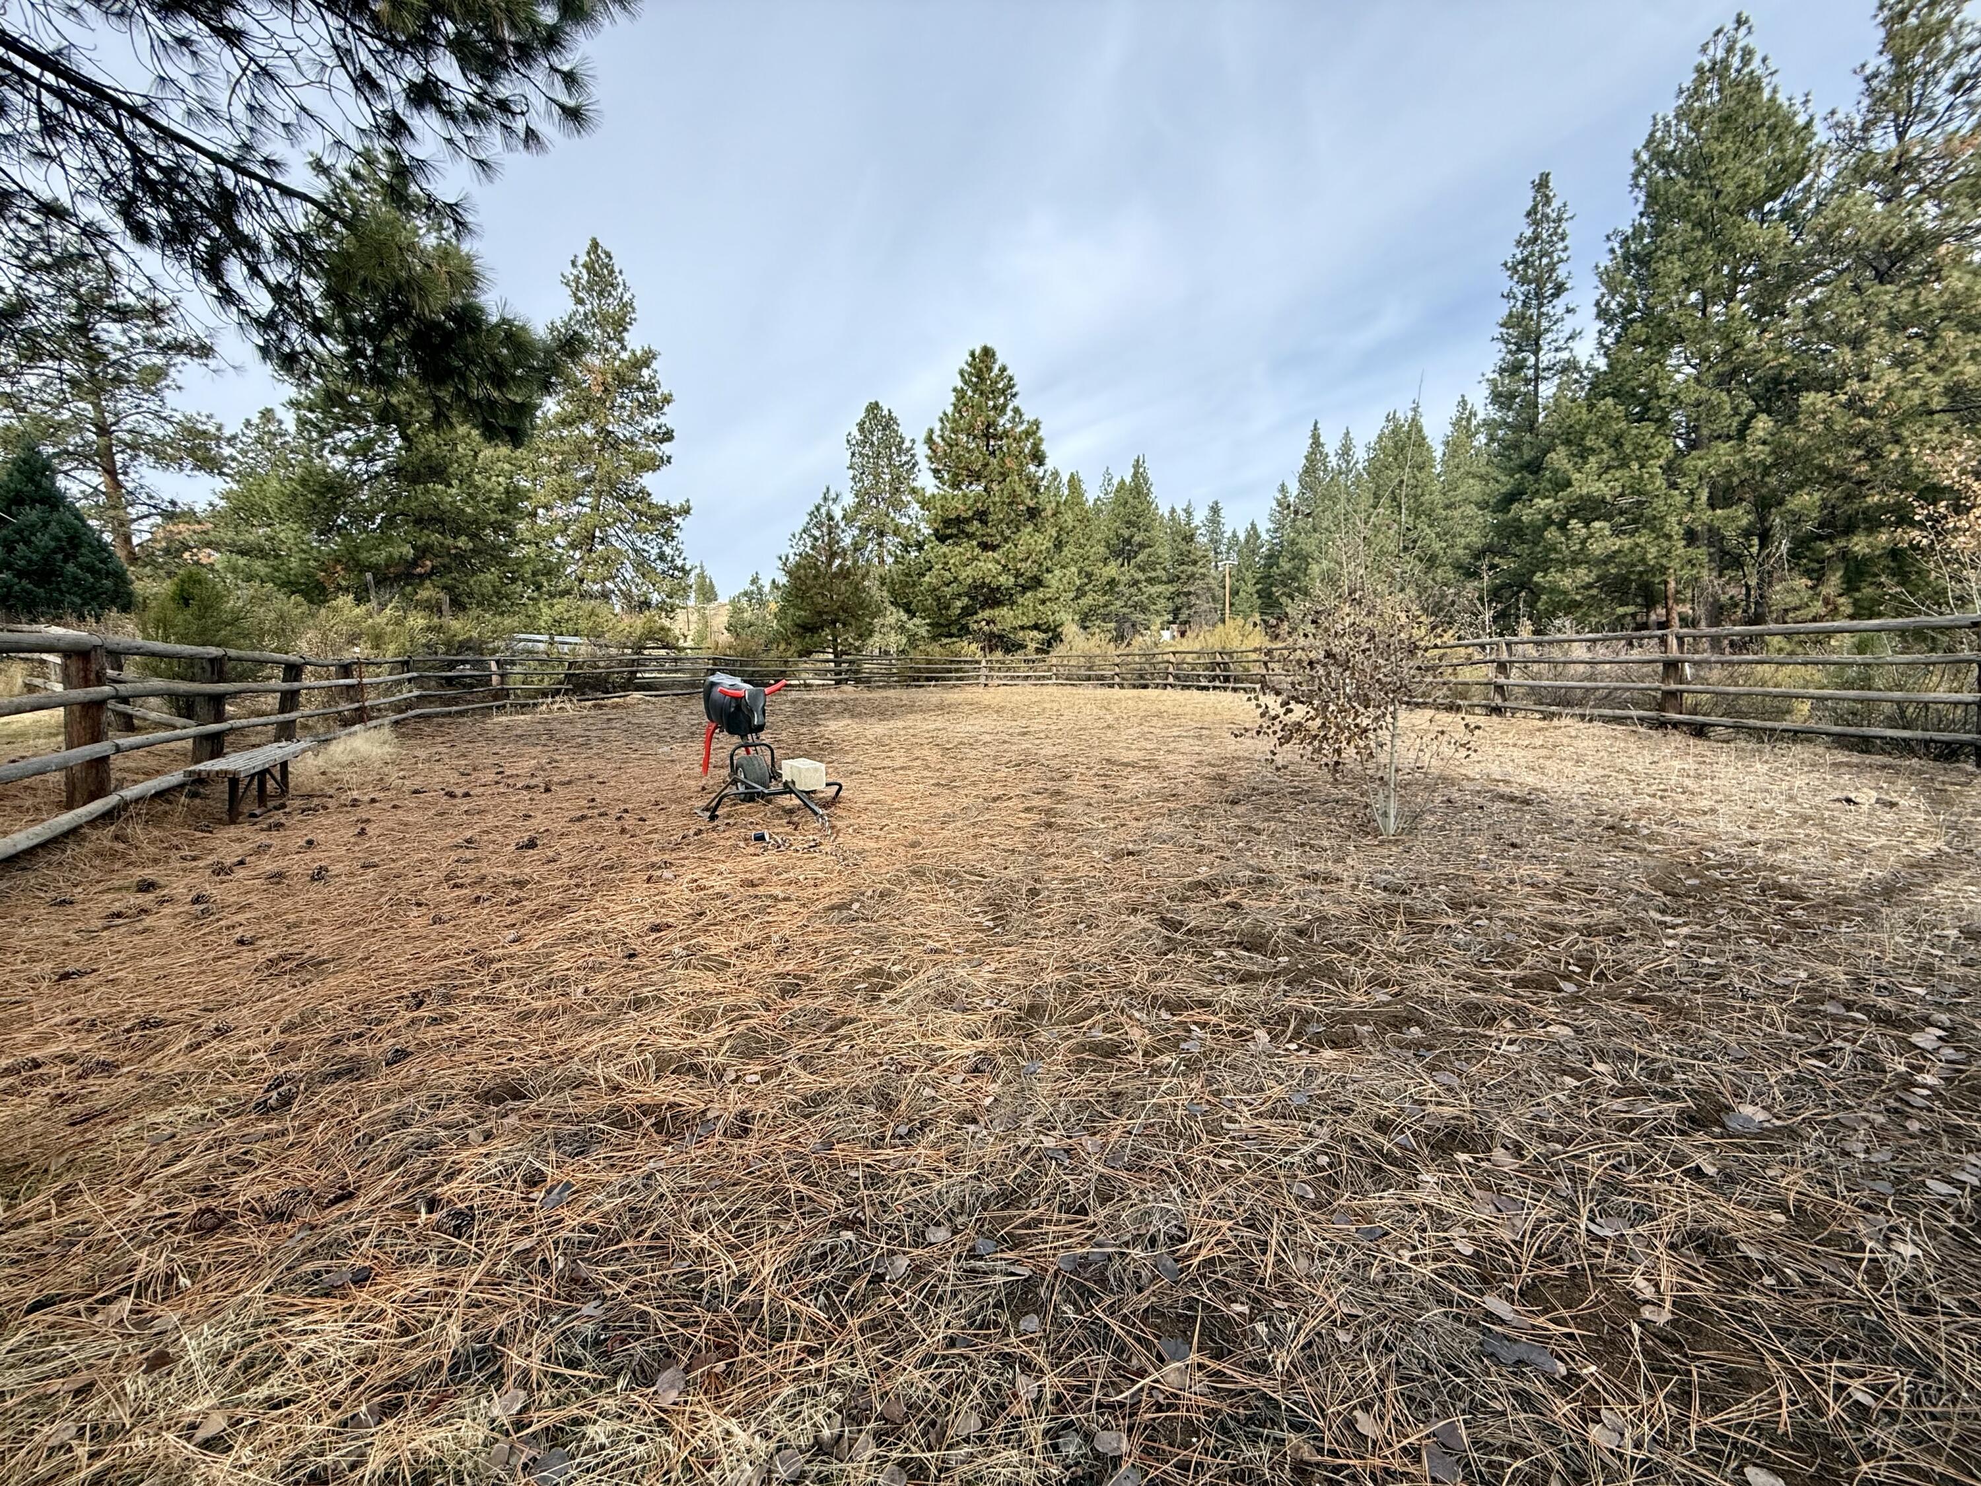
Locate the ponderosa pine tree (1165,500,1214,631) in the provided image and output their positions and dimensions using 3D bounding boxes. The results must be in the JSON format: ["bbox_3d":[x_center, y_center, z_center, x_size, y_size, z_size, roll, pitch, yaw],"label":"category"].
[{"bbox_3d":[16.134,-12.858,64.989,3.902,13.462,3.902,2,6,14],"label":"ponderosa pine tree"}]

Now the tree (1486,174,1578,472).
[{"bbox_3d":[28.784,-16.470,42.464,4.657,25.532,4.657,4,7,33],"label":"tree"}]

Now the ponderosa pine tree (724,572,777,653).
[{"bbox_3d":[-15.362,-7.680,51.471,3.566,6.500,3.566,-2,6,-16],"label":"ponderosa pine tree"}]

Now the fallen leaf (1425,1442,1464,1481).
[{"bbox_3d":[0.793,1.260,1.402,0.050,0.020,0.065,1,6,6],"label":"fallen leaf"}]

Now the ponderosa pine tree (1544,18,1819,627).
[{"bbox_3d":[26.437,-13.902,29.667,7.528,23.603,7.528,5,8,40],"label":"ponderosa pine tree"}]

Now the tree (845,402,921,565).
[{"bbox_3d":[-7.998,-15.094,58.709,6.059,19.270,6.059,-1,6,-8],"label":"tree"}]

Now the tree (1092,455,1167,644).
[{"bbox_3d":[9.962,-12.604,56.969,5.423,14.698,5.423,1,6,10],"label":"tree"}]

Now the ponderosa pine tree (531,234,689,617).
[{"bbox_3d":[-20.566,-14.911,42.634,7.677,22.395,7.677,-3,7,-25],"label":"ponderosa pine tree"}]

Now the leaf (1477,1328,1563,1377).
[{"bbox_3d":[1.071,1.236,1.621,0.131,0.020,0.062,3,7,28],"label":"leaf"}]

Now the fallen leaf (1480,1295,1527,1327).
[{"bbox_3d":[1.109,1.225,1.722,0.036,0.020,0.090,-4,8,-36],"label":"fallen leaf"}]

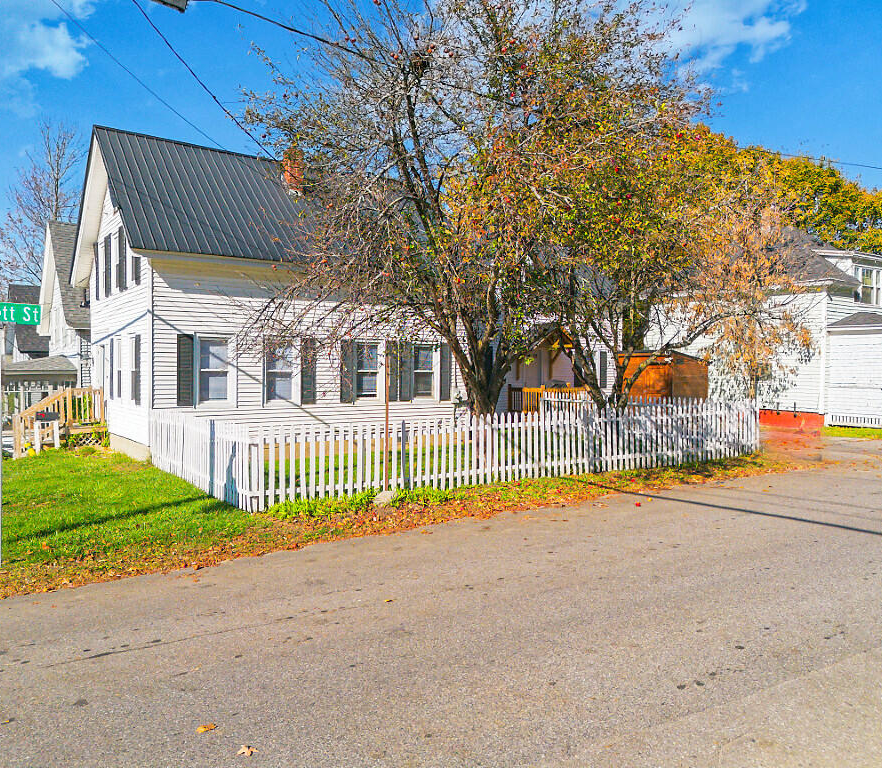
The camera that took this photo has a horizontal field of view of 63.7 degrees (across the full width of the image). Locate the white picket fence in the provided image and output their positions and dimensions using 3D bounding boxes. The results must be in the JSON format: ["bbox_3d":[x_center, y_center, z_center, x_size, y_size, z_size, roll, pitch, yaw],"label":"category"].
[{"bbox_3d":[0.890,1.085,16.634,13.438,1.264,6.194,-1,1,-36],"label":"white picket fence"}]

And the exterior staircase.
[{"bbox_3d":[-10.084,0.938,18.647,2.058,1.725,1.550,-1,1,-36],"label":"exterior staircase"}]

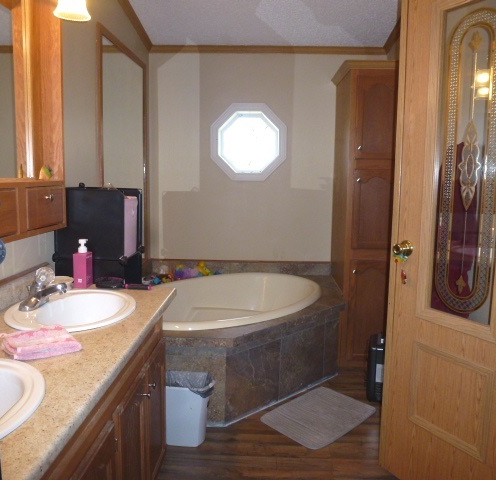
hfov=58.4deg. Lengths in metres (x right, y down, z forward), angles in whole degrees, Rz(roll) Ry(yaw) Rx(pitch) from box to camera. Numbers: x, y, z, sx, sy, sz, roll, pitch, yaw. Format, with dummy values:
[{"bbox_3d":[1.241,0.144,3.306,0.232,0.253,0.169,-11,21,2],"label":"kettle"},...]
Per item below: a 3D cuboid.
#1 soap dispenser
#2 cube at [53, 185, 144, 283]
[{"bbox_3d":[-0.690,0.094,1.853,0.056,0.205,0.060,1,8,1],"label":"soap dispenser"},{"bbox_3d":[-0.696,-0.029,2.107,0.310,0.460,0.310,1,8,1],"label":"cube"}]

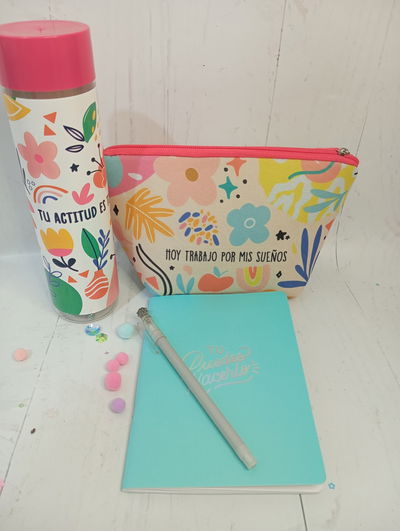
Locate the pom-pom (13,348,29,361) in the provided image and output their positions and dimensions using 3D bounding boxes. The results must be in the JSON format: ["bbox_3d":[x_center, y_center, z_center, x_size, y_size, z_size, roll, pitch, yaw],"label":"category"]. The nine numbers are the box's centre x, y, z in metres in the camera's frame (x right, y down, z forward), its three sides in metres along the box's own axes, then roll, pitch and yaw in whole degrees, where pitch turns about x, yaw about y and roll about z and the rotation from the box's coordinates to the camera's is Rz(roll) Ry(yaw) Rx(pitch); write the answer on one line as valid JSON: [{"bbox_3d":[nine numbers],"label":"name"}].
[{"bbox_3d":[-0.140,0.070,0.337,0.010,0.010,0.010,-1,40,0],"label":"pom-pom"}]

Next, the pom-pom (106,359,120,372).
[{"bbox_3d":[-0.066,0.077,0.328,0.010,0.009,0.010,-1,40,0],"label":"pom-pom"}]

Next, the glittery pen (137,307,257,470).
[{"bbox_3d":[-0.008,0.081,0.313,0.009,0.009,0.155,-22,44,-23],"label":"glittery pen"}]

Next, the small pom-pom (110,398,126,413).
[{"bbox_3d":[-0.057,0.098,0.302,0.010,0.010,0.010,-1,40,0],"label":"small pom-pom"}]

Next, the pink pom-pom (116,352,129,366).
[{"bbox_3d":[-0.060,0.073,0.333,0.010,0.009,0.010,-1,40,0],"label":"pink pom-pom"}]

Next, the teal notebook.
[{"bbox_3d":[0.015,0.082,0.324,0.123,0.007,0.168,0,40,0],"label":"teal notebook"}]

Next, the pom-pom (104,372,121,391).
[{"bbox_3d":[-0.064,0.085,0.315,0.013,0.012,0.013,-1,40,0],"label":"pom-pom"}]

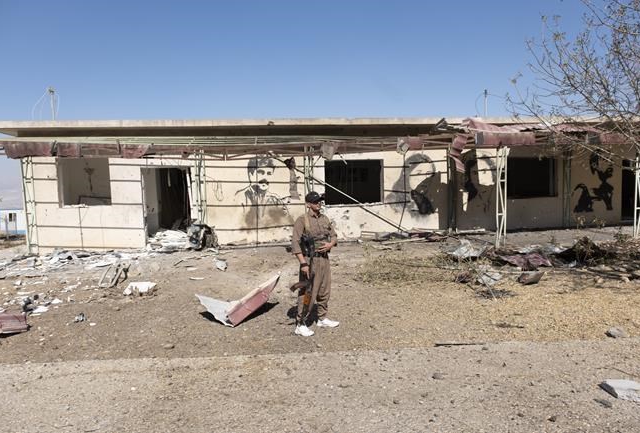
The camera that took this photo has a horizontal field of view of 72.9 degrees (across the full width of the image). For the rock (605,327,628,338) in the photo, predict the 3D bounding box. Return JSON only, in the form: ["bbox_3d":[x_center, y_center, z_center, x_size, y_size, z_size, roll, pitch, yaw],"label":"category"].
[{"bbox_3d":[3.563,1.387,5.224,0.230,0.100,0.170,2,5,24],"label":"rock"}]

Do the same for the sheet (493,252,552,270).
[{"bbox_3d":[4.347,0.953,9.351,1.150,0.250,0.680,1,5,17],"label":"sheet"}]

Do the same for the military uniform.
[{"bbox_3d":[-0.072,0.633,5.434,0.500,1.400,0.380,-3,6,-30],"label":"military uniform"}]

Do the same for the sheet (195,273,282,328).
[{"bbox_3d":[-1.172,1.150,6.208,0.760,0.500,1.020,3,6,34],"label":"sheet"}]

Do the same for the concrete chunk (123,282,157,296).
[{"bbox_3d":[-3.065,1.245,7.378,0.520,0.150,0.300,-1,5,0],"label":"concrete chunk"}]

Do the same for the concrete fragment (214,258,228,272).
[{"bbox_3d":[-2.078,1.056,9.134,0.270,0.210,0.220,-1,5,0],"label":"concrete fragment"}]

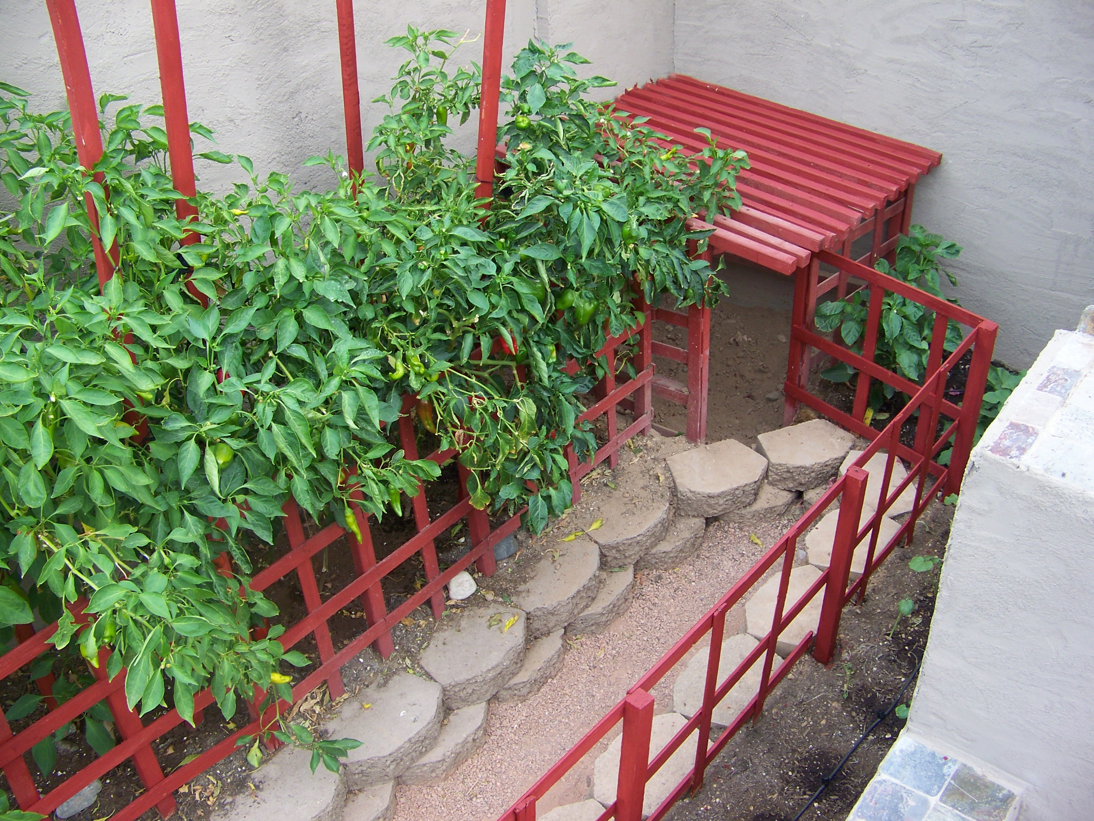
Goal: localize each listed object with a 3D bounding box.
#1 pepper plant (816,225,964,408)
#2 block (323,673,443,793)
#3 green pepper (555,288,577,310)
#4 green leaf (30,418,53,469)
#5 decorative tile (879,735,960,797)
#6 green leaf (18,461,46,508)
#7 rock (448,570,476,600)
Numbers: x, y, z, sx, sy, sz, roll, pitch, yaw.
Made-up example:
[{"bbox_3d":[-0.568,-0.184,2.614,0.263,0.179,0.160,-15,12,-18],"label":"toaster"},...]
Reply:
[{"bbox_3d":[1.111,-0.283,3.597,0.440,0.540,0.370,8,35,17],"label":"pepper plant"},{"bbox_3d":[-0.379,0.755,2.693,0.205,0.094,0.295,26,44,37],"label":"block"},{"bbox_3d":[0.046,-0.270,2.780,0.056,0.065,0.056,30,51,35],"label":"green pepper"},{"bbox_3d":[-0.898,0.055,2.020,0.042,0.098,0.022,-25,20,-23],"label":"green leaf"},{"bbox_3d":[0.698,0.670,2.134,0.100,0.010,0.100,18,39,30],"label":"decorative tile"},{"bbox_3d":[-0.926,0.130,2.050,0.048,0.092,0.022,-26,19,-23],"label":"green leaf"},{"bbox_3d":[-0.223,0.460,2.994,0.072,0.052,0.060,-4,34,0],"label":"rock"}]

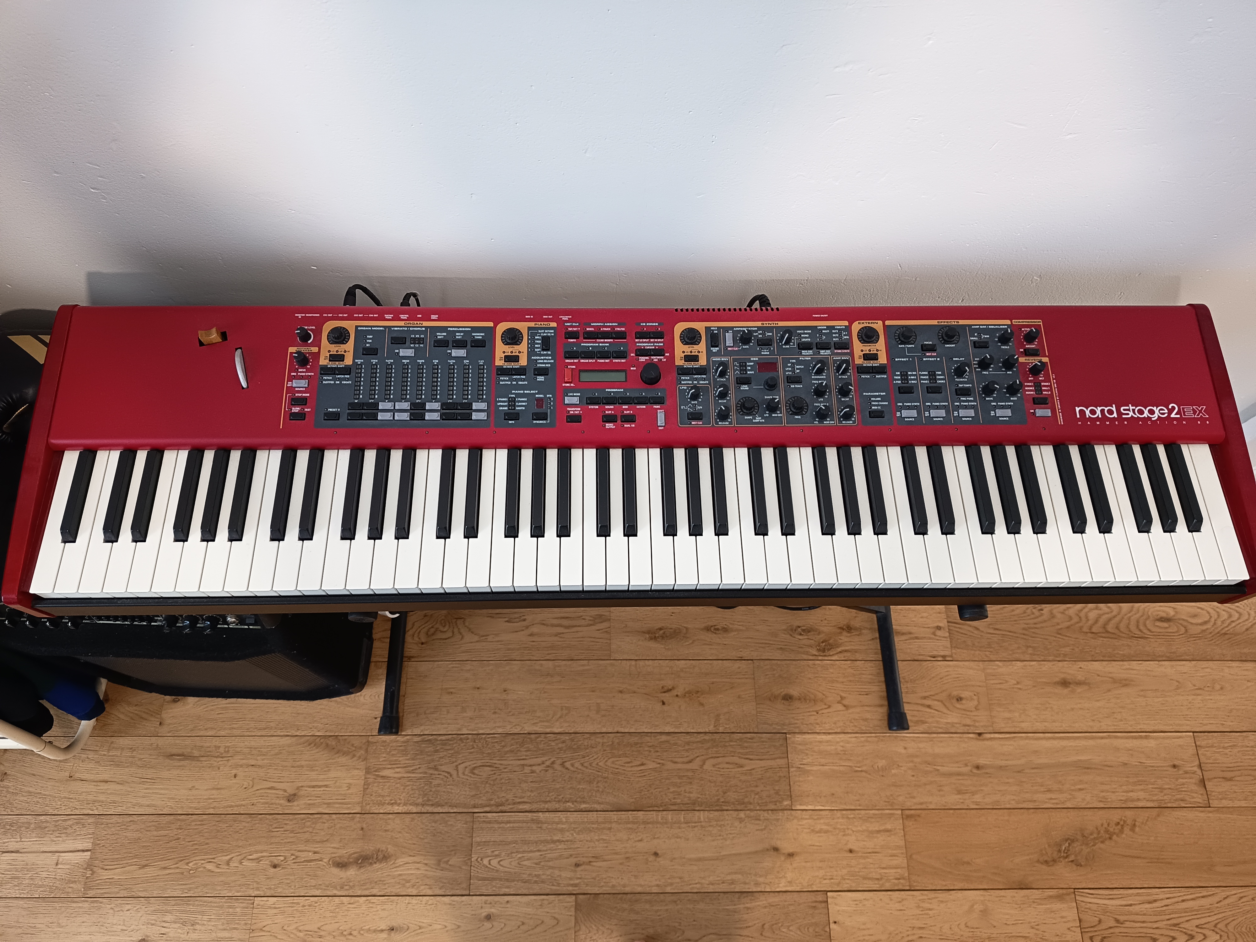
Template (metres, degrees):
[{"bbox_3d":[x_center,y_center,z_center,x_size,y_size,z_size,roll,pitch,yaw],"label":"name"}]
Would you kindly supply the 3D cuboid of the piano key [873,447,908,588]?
[{"bbox_3d":[0.272,0.047,0.928,0.023,0.021,0.151,0,67,-2],"label":"piano key"}]

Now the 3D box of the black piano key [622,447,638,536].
[{"bbox_3d":[0.002,0.021,0.915,0.013,0.013,0.096,0,67,-2],"label":"black piano key"}]

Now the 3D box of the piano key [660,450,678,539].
[{"bbox_3d":[0.043,0.020,0.905,0.013,0.013,0.097,0,67,-2],"label":"piano key"}]

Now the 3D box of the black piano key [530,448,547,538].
[{"bbox_3d":[-0.093,0.021,0.907,0.013,0.013,0.099,0,67,-2],"label":"black piano key"}]

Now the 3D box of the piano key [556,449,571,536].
[{"bbox_3d":[-0.066,0.021,0.902,0.013,0.013,0.098,0,67,-2],"label":"piano key"}]

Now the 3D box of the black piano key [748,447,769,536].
[{"bbox_3d":[0.138,0.020,0.914,0.013,0.013,0.099,0,67,-2],"label":"black piano key"}]

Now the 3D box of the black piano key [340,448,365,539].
[{"bbox_3d":[-0.284,0.022,0.895,0.013,0.013,0.098,0,67,-2],"label":"black piano key"}]

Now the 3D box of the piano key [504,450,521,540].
[{"bbox_3d":[-0.119,0.021,0.901,0.013,0.013,0.098,0,67,-2],"label":"piano key"}]

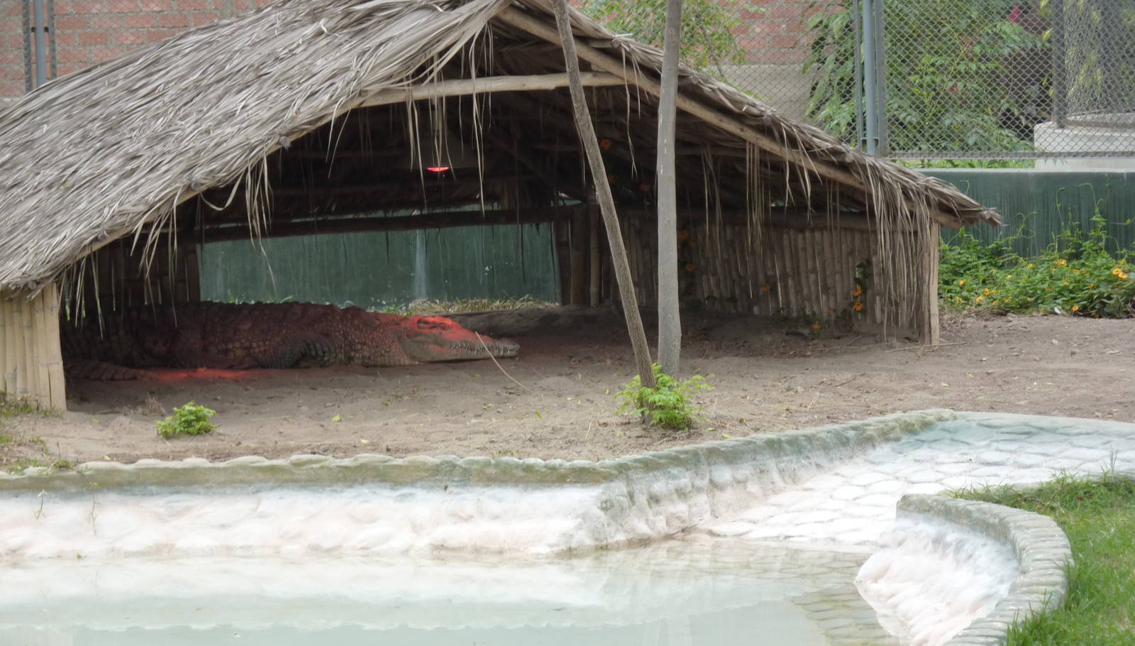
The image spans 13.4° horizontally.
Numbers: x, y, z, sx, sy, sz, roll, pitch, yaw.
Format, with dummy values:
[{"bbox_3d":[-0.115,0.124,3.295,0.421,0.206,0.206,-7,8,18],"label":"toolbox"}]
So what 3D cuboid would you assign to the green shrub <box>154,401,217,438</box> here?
[{"bbox_3d":[-1.738,0.443,22.000,0.270,0.155,0.240,-2,3,0],"label":"green shrub"}]

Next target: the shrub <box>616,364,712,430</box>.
[{"bbox_3d":[0.429,0.330,21.500,0.420,0.270,0.380,-2,3,0],"label":"shrub"}]

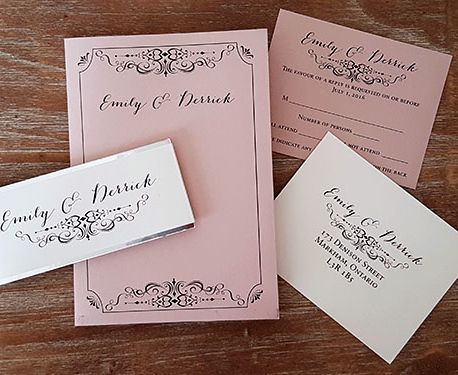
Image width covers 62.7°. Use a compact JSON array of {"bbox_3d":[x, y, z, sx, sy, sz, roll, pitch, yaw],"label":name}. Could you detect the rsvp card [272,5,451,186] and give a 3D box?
[{"bbox_3d":[0.078,-0.058,0.245,0.117,0.001,0.090,16,90,1],"label":"rsvp card"}]

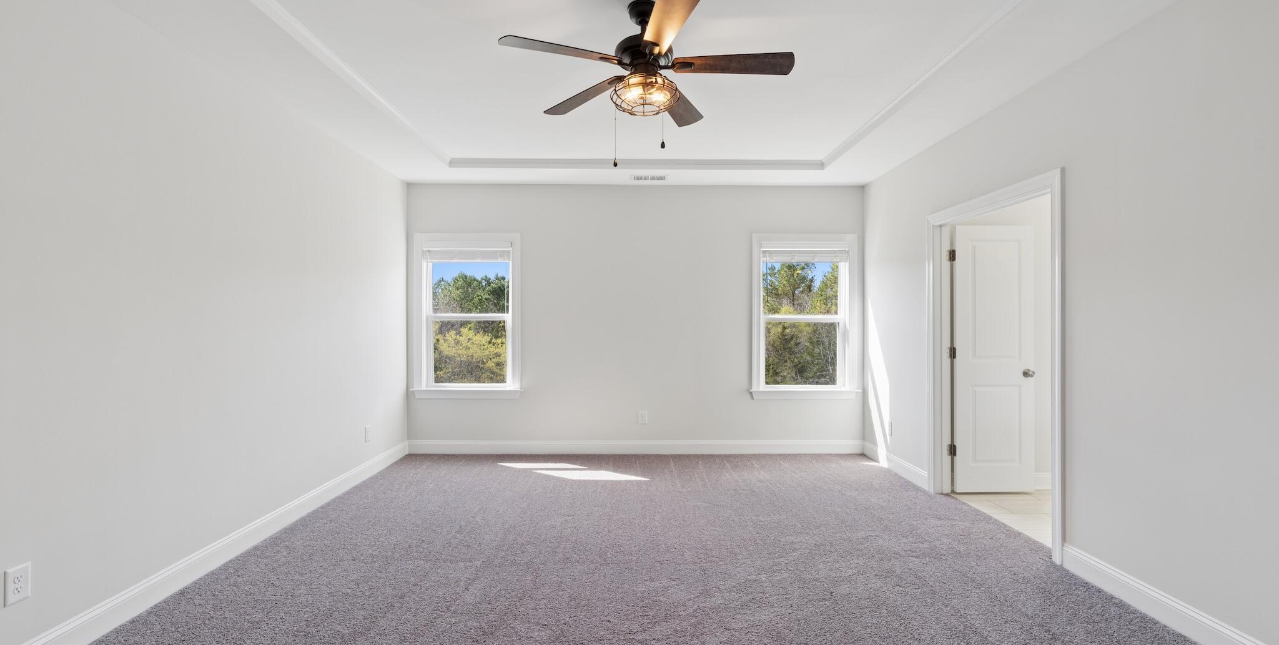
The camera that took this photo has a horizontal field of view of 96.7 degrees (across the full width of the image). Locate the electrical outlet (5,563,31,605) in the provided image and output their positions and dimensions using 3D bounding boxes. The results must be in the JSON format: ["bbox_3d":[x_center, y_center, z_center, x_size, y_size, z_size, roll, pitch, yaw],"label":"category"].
[{"bbox_3d":[-2.228,0.938,2.036,0.010,0.125,0.081,0,0,-1],"label":"electrical outlet"}]

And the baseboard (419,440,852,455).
[{"bbox_3d":[-0.029,1.225,5.578,4.497,0.131,0.018,0,0,-1],"label":"baseboard"}]

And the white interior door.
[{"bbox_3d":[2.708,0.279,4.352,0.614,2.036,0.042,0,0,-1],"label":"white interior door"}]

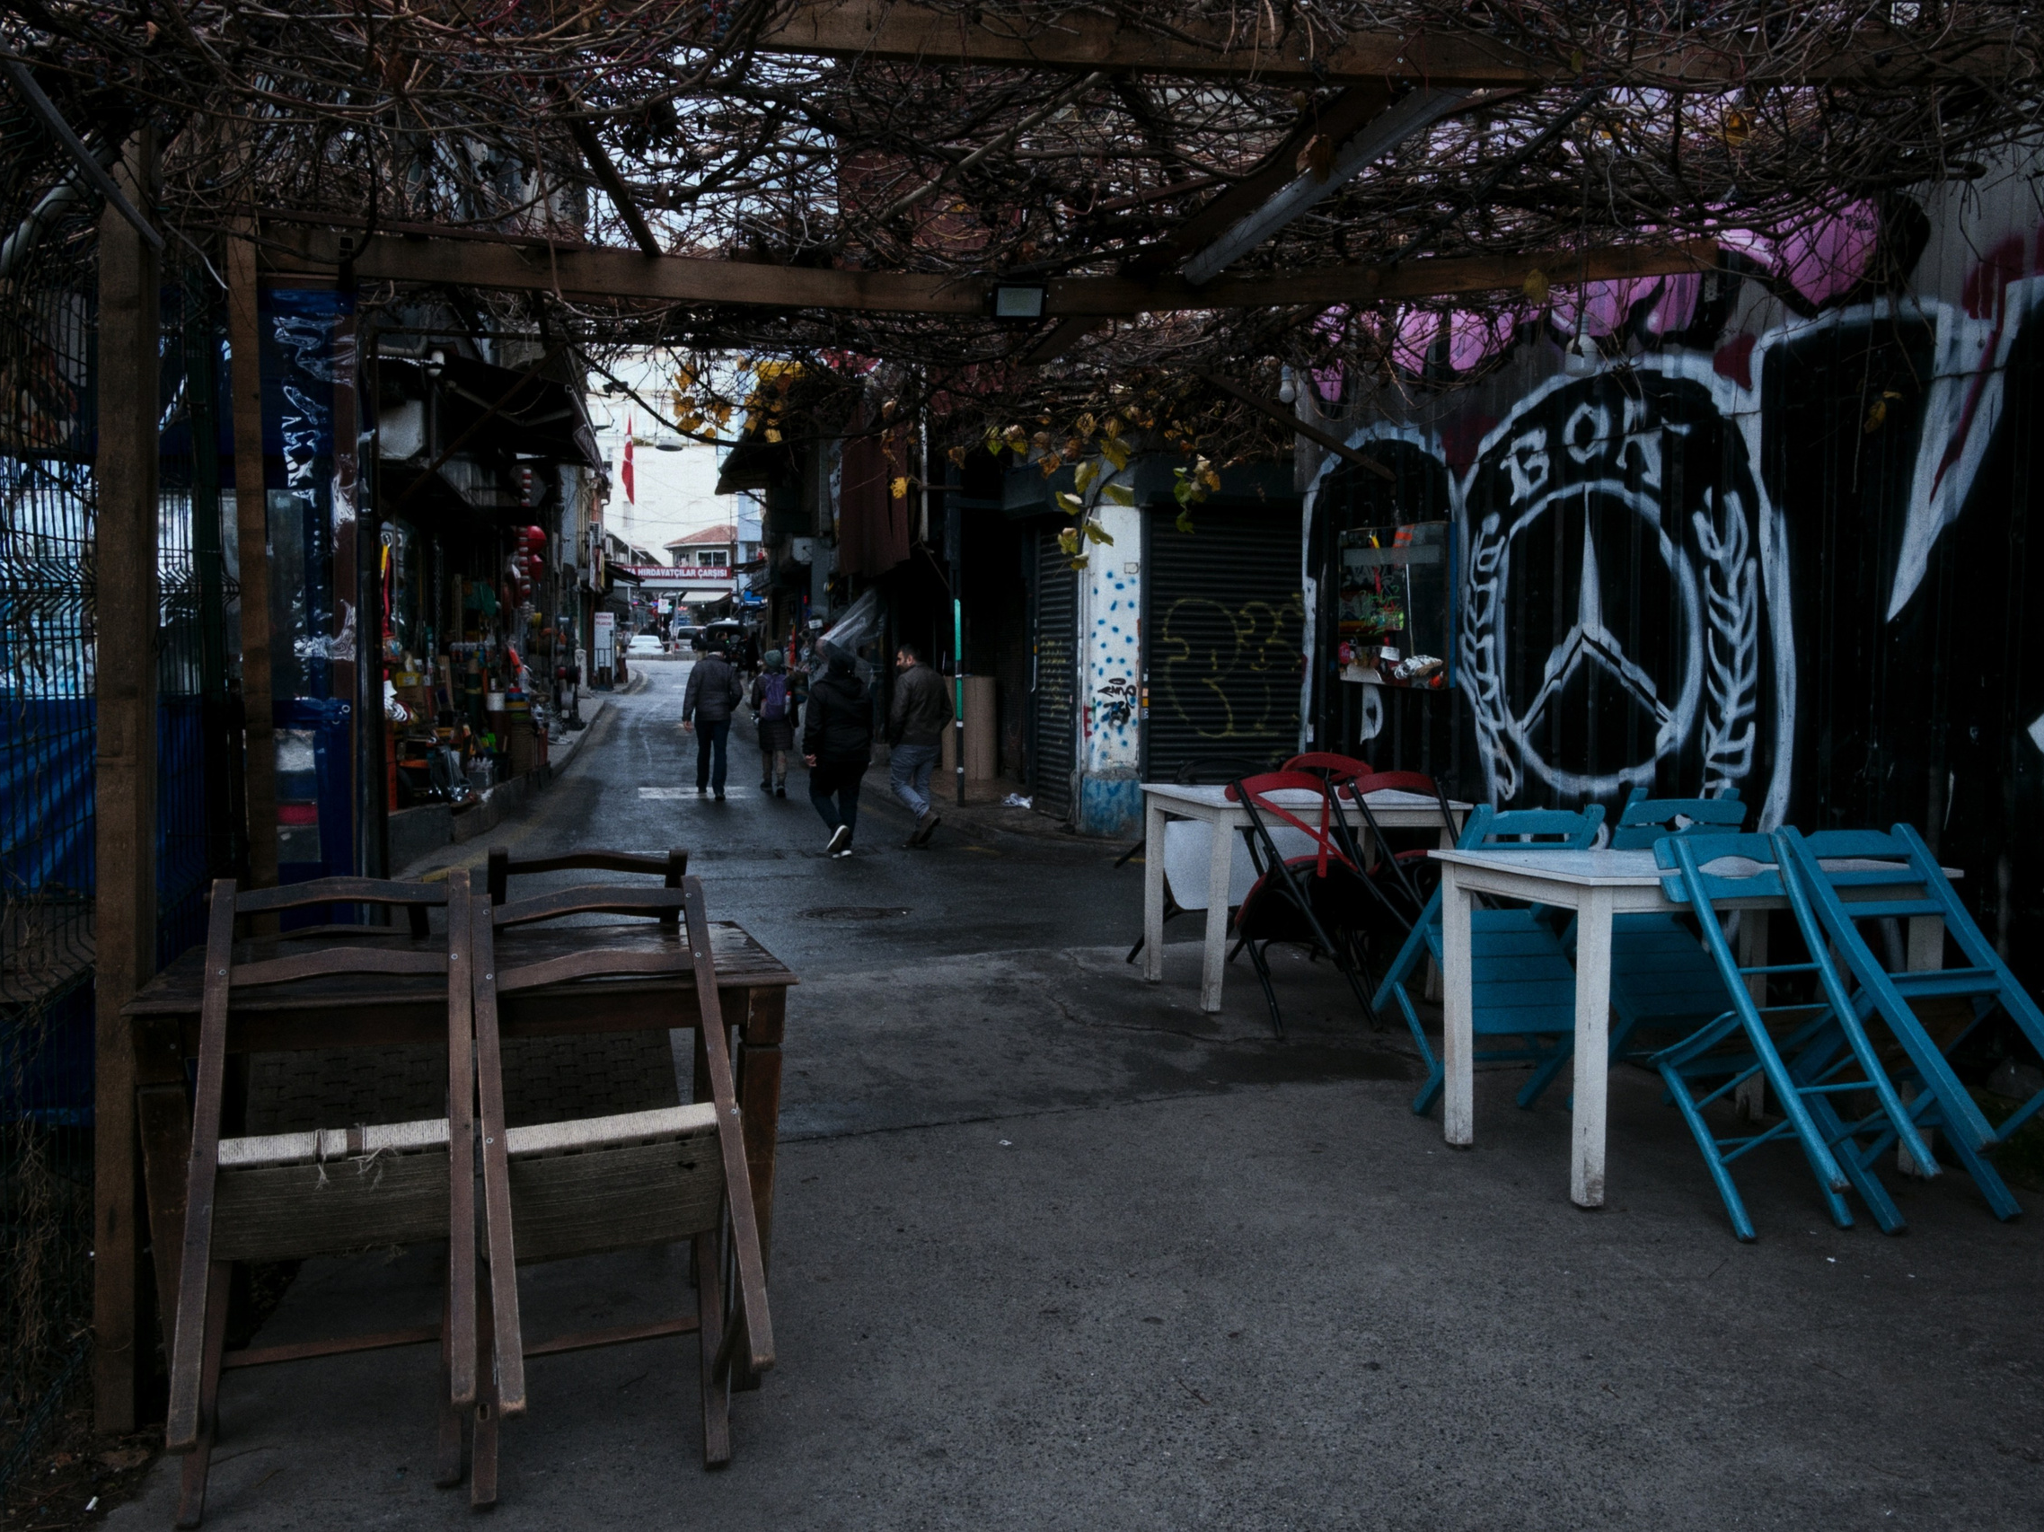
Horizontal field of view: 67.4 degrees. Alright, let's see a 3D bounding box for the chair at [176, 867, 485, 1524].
[{"bbox_3d":[-1.063,0.648,2.400,0.390,0.920,0.420,0,-23,-20],"label":"chair"}]

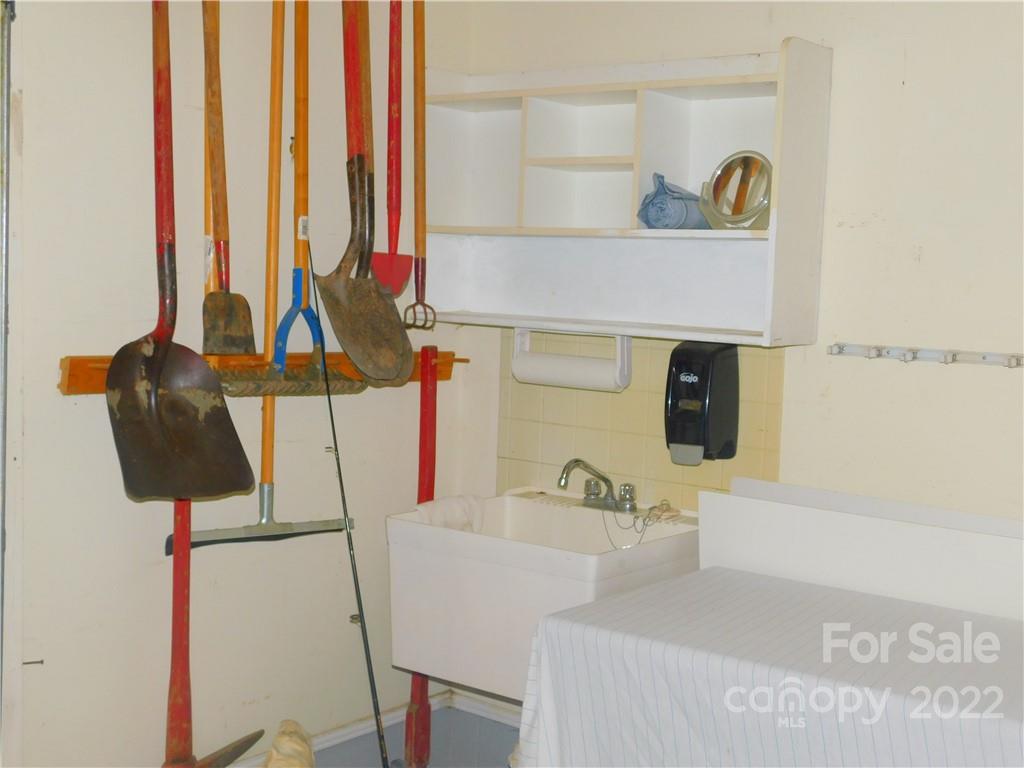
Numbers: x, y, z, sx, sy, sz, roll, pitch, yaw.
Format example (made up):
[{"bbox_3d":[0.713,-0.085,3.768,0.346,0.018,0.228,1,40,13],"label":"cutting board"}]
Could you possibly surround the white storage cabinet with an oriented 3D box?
[{"bbox_3d":[0.221,-0.460,3.274,1.067,0.668,0.237,6,6,37],"label":"white storage cabinet"}]

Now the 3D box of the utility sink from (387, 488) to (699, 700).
[{"bbox_3d":[0.104,0.503,3.224,0.608,0.379,0.548,6,6,37],"label":"utility sink"}]

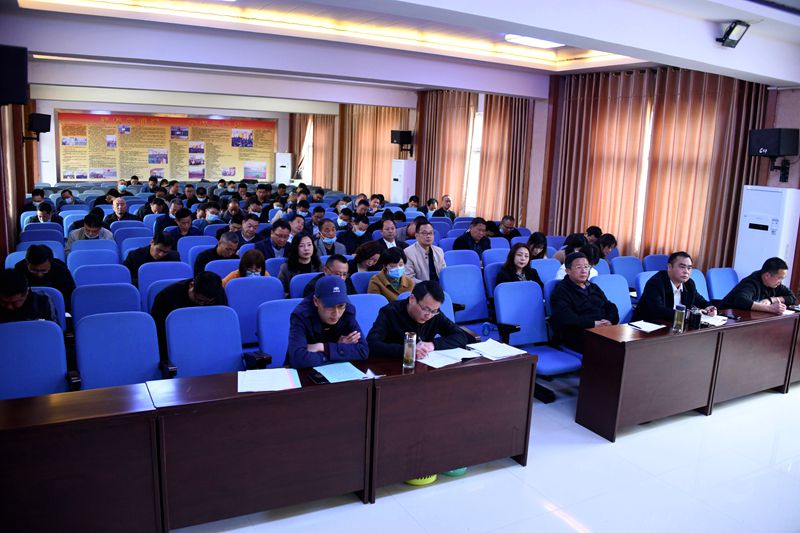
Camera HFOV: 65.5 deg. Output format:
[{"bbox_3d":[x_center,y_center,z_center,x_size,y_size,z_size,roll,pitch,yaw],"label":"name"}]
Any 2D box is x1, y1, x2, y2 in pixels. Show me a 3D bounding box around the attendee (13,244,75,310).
[{"bbox_3d":[-2.883,0.460,5.074,0.580,1.270,0.780,-2,9,-29],"label":"attendee"}]

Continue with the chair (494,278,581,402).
[{"bbox_3d":[1.137,0.668,5.088,0.580,1.020,0.680,-3,11,-27],"label":"chair"}]

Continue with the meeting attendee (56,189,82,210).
[{"bbox_3d":[-5.743,-0.697,10.807,0.540,1.220,0.780,-3,11,-28],"label":"meeting attendee"}]

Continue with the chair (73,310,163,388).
[{"bbox_3d":[-1.661,0.833,3.739,0.550,1.010,0.720,-2,9,-29],"label":"chair"}]

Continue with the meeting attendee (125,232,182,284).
[{"bbox_3d":[-2.533,0.269,6.382,0.580,1.250,0.780,-2,9,-29],"label":"meeting attendee"}]

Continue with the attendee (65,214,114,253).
[{"bbox_3d":[-3.645,-0.001,7.396,0.570,1.240,0.750,-3,11,-28],"label":"attendee"}]

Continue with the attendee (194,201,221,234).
[{"bbox_3d":[-2.757,-0.265,9.172,0.520,1.270,0.780,-3,11,-27],"label":"attendee"}]

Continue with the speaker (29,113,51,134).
[{"bbox_3d":[-6.102,-2.430,10.546,0.320,0.300,0.360,-2,10,-22],"label":"speaker"}]

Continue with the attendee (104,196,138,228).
[{"bbox_3d":[-3.991,-0.345,9.025,0.550,1.270,0.780,-3,11,-28],"label":"attendee"}]

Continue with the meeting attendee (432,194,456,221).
[{"bbox_3d":[0.937,-0.661,11.843,0.540,1.373,0.750,-3,11,-28],"label":"meeting attendee"}]

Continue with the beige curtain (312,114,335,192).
[{"bbox_3d":[-2.654,-3.401,21.090,0.200,3.250,2.100,-3,11,-28],"label":"beige curtain"}]

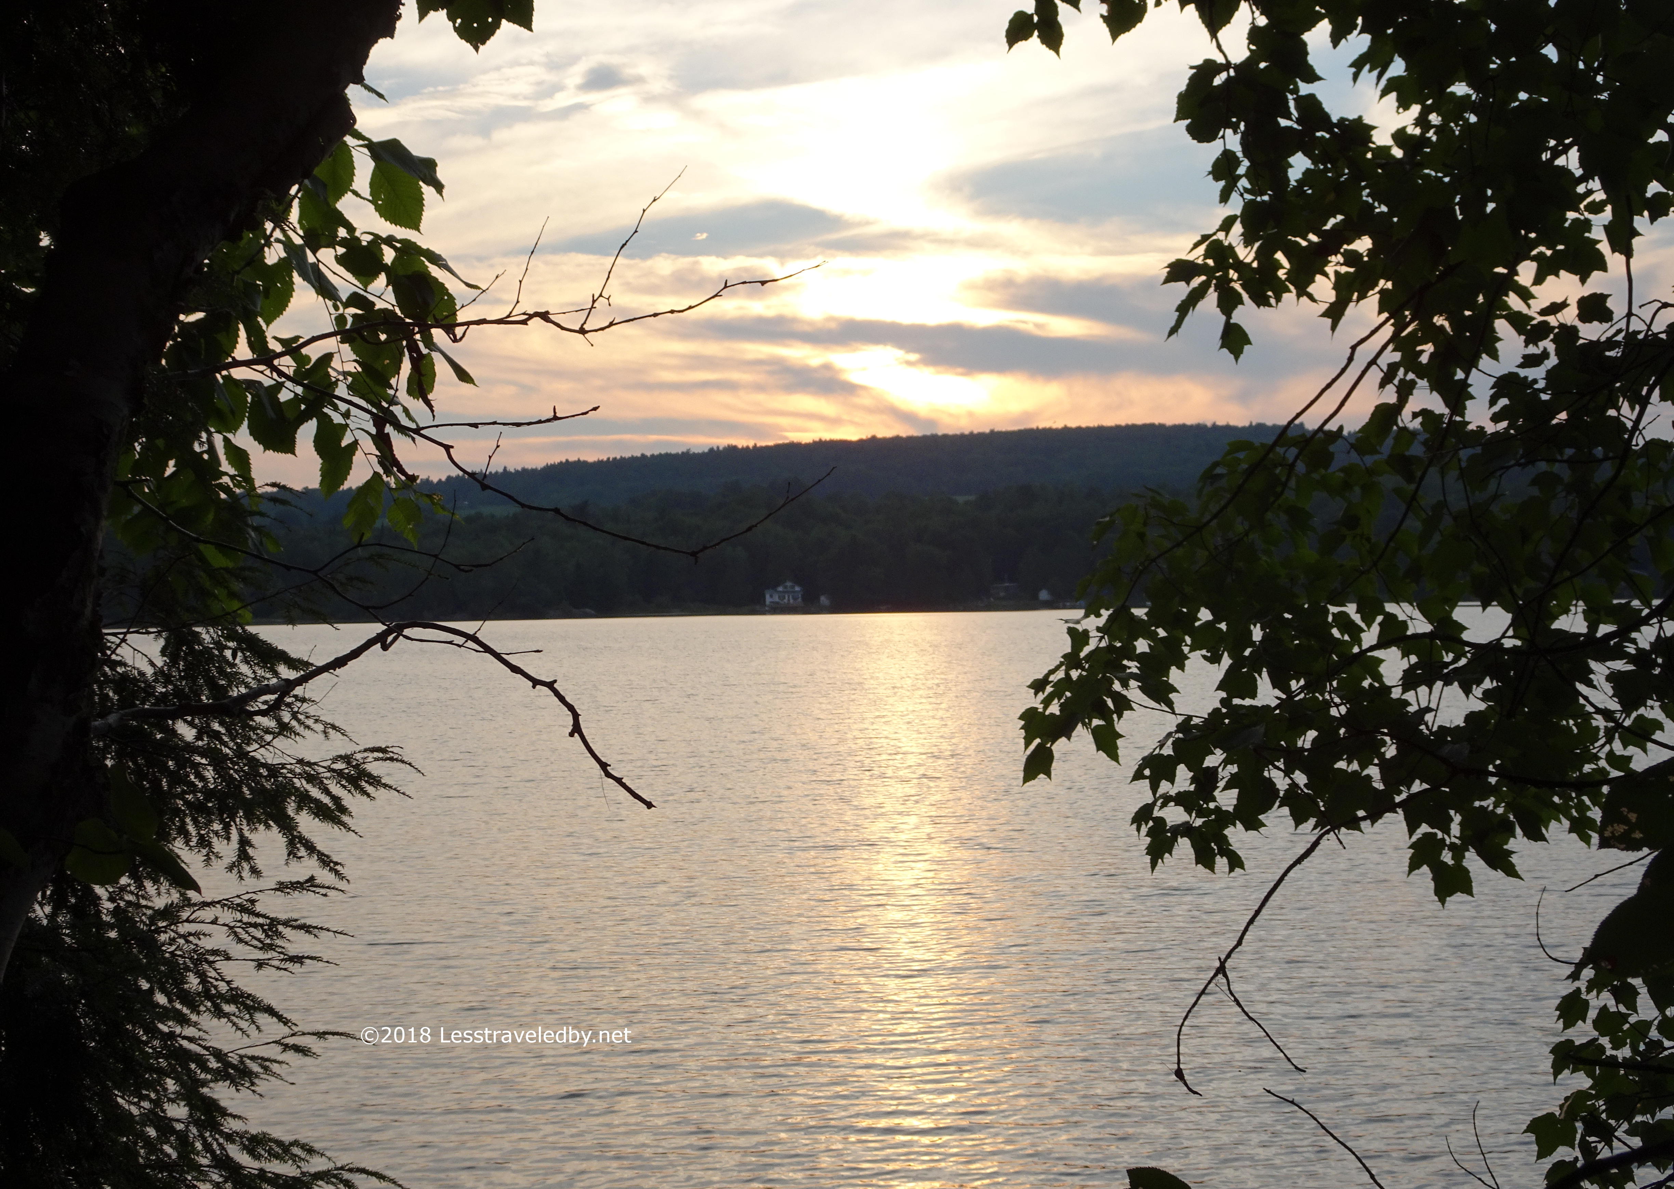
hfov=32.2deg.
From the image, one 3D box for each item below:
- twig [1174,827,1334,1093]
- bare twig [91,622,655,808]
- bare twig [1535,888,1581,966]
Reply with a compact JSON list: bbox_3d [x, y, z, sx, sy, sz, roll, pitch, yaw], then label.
[{"bbox_3d":[0.532,0.467,3.700,0.205,0.339,0.130,0,0,0],"label":"twig"},{"bbox_3d":[-0.479,0.124,3.000,0.584,0.193,0.200,0,0,0],"label":"bare twig"},{"bbox_3d":[0.795,0.366,3.200,0.052,0.085,0.040,0,0,0],"label":"bare twig"}]

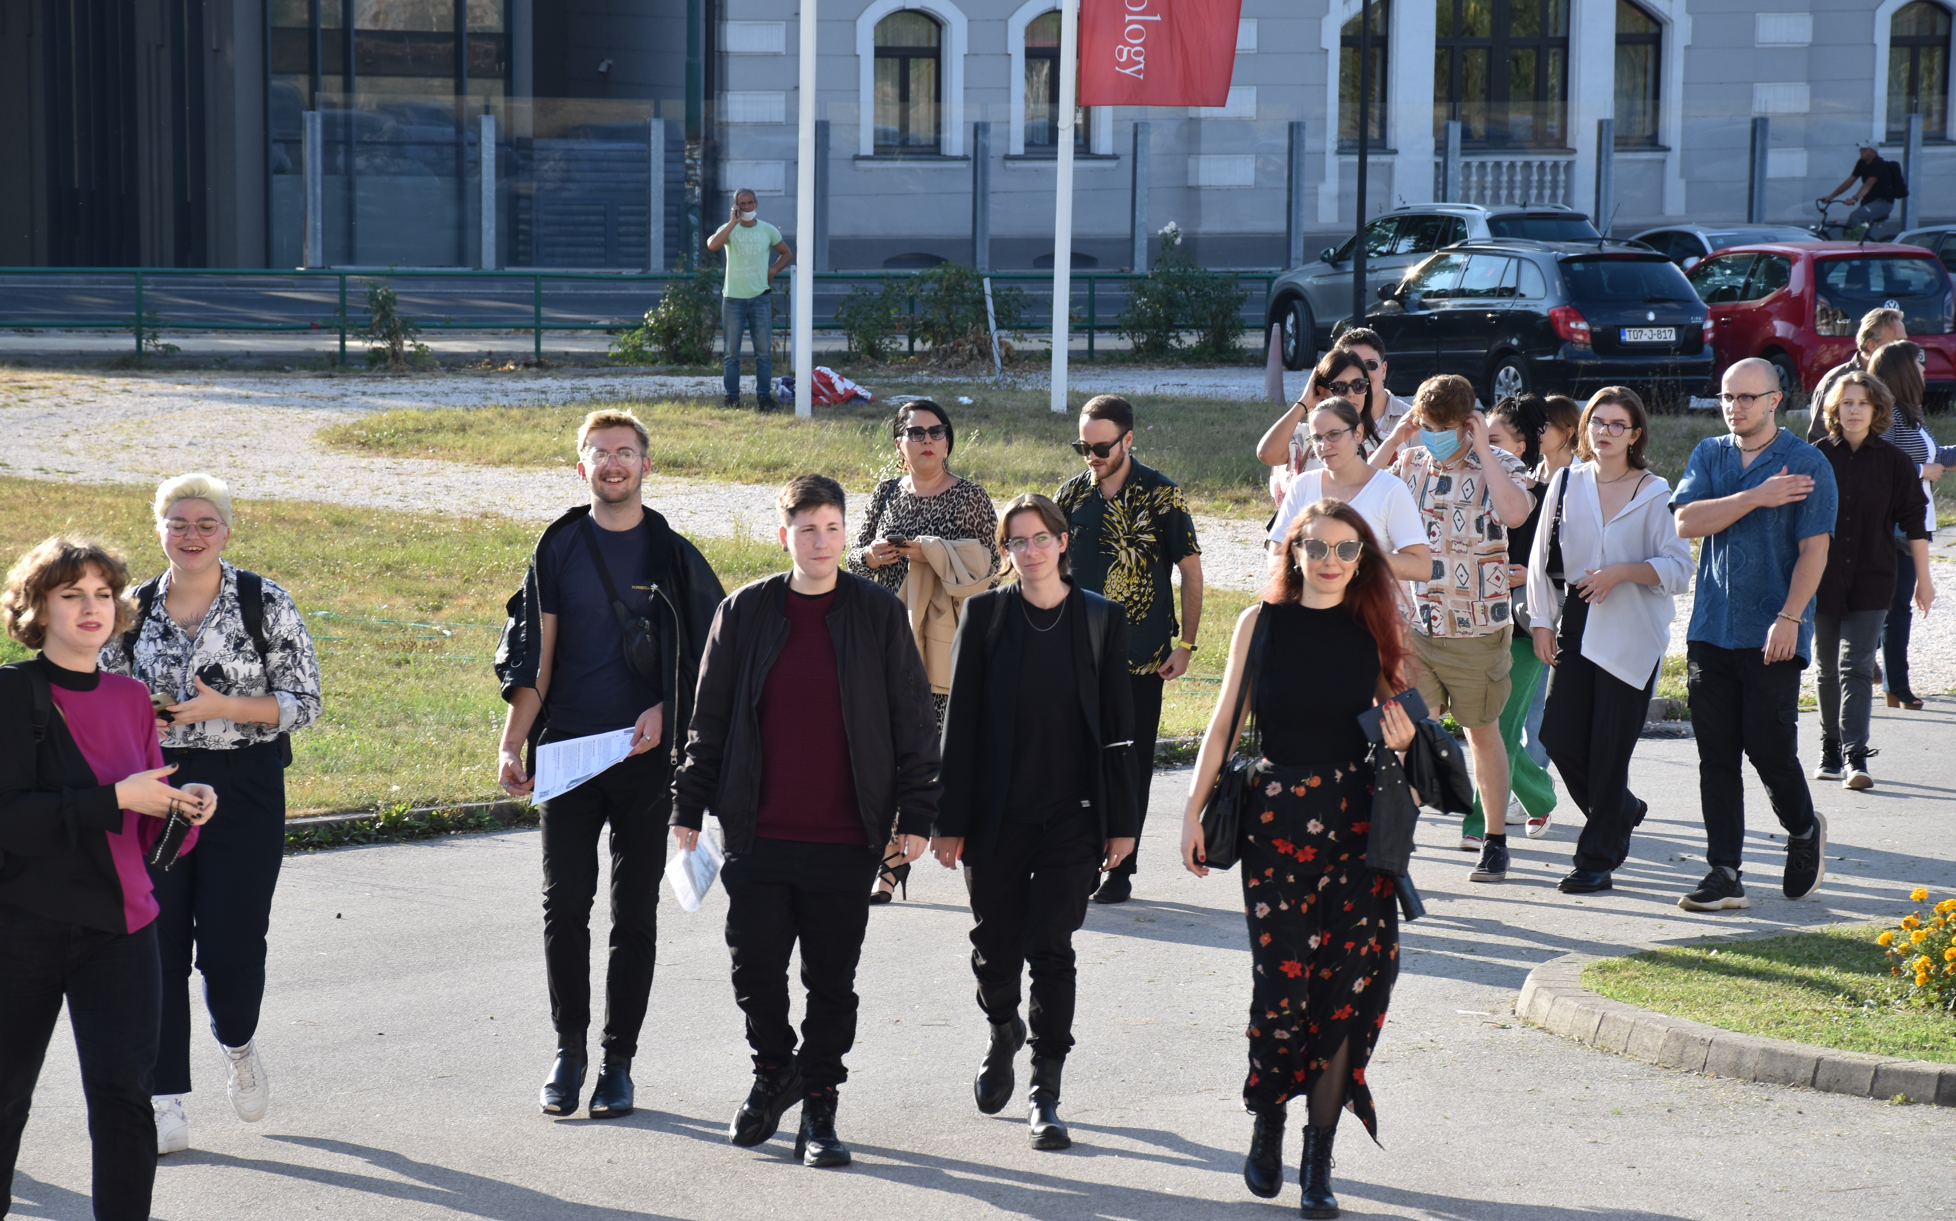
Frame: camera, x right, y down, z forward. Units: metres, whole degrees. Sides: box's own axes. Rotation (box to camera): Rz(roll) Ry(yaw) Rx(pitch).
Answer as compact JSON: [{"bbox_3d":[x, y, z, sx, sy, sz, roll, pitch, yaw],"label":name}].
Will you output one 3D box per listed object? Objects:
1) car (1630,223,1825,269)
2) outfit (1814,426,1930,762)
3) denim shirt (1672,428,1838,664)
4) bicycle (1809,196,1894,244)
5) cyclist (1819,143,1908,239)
[{"bbox_3d":[8.230,-3.440,79.300,1.780,1.460,4.350,-1,4,-22],"label":"car"},{"bbox_3d":[3.562,-0.055,29.300,0.500,1.320,0.340,2,4,18],"label":"outfit"},{"bbox_3d":[2.601,-0.215,24.550,0.520,0.780,0.340,3,5,34],"label":"denim shirt"},{"bbox_3d":[10.676,-4.458,89.500,1.750,1.080,0.600,-1,5,-24],"label":"bicycle"},{"bbox_3d":[10.825,-4.878,89.500,0.920,1.600,0.600,-1,5,-24],"label":"cyclist"}]

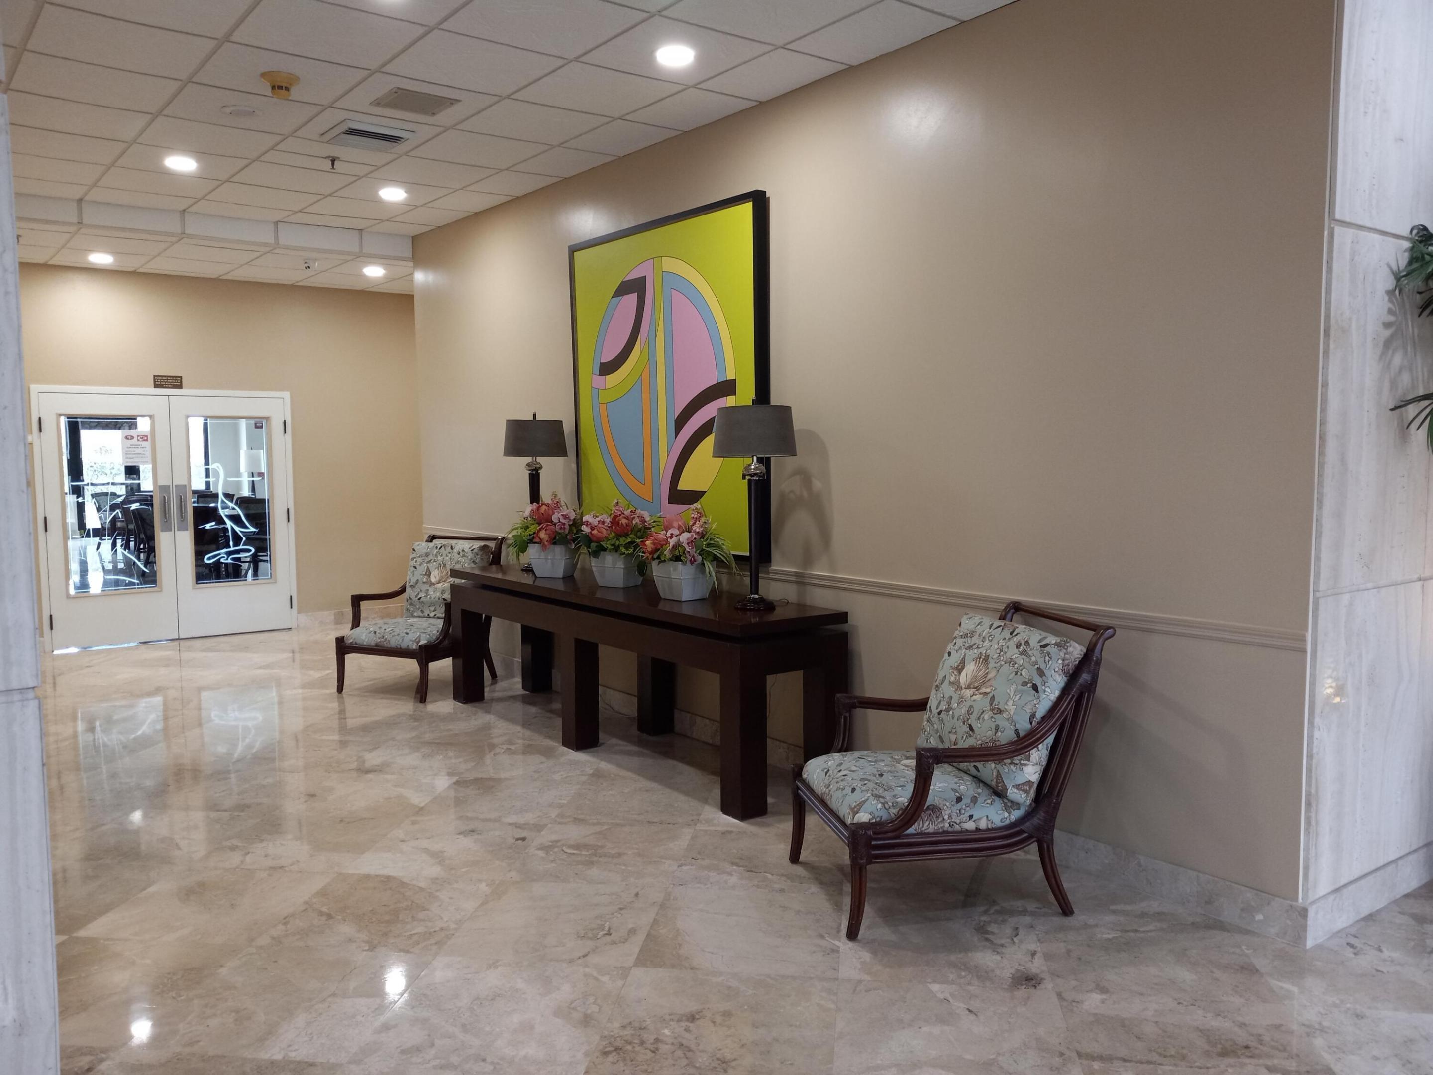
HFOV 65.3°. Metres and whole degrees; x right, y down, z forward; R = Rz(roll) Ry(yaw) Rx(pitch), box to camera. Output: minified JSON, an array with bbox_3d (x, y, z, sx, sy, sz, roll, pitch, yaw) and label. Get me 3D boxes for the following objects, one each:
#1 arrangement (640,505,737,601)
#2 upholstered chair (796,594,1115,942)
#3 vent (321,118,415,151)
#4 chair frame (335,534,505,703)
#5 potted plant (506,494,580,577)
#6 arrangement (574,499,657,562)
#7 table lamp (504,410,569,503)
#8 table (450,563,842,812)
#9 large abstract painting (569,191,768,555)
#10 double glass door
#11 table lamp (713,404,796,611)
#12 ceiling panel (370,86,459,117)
[{"bbox_3d":[-0.140,0.074,5.443,0.380,0.448,0.410,-4,6,-37],"label":"arrangement"},{"bbox_3d":[0.796,0.764,3.963,0.945,0.965,0.720,-1,5,-12],"label":"upholstered chair"},{"bbox_3d":[-1.795,-2.057,5.767,0.374,0.045,0.395,-4,6,-37],"label":"vent"},{"bbox_3d":[-1.956,0.500,7.477,0.720,0.965,0.945,2,5,24],"label":"chair frame"},{"bbox_3d":[-0.997,-0.015,6.419,0.375,0.478,0.396,-4,6,-37],"label":"potted plant"},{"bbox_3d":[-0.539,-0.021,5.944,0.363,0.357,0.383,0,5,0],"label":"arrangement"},{"bbox_3d":[-1.128,-0.277,6.901,0.390,0.950,0.390,-4,6,-37],"label":"table lamp"},{"bbox_3d":[-0.518,0.669,5.942,0.614,0.815,2.844,-4,6,-37],"label":"table"},{"bbox_3d":[-0.310,-0.809,6.085,0.065,1.785,1.780,-5,7,-37],"label":"large abstract painting"},{"bbox_3d":[-4.432,-0.172,9.133,1.892,2.034,0.101,-4,6,-37],"label":"double glass door"},{"bbox_3d":[0.174,-0.154,5.071,0.390,0.950,0.390,0,5,0],"label":"table lamp"},{"bbox_3d":[-1.407,-2.029,5.242,0.327,0.025,0.324,-4,6,-37],"label":"ceiling panel"}]

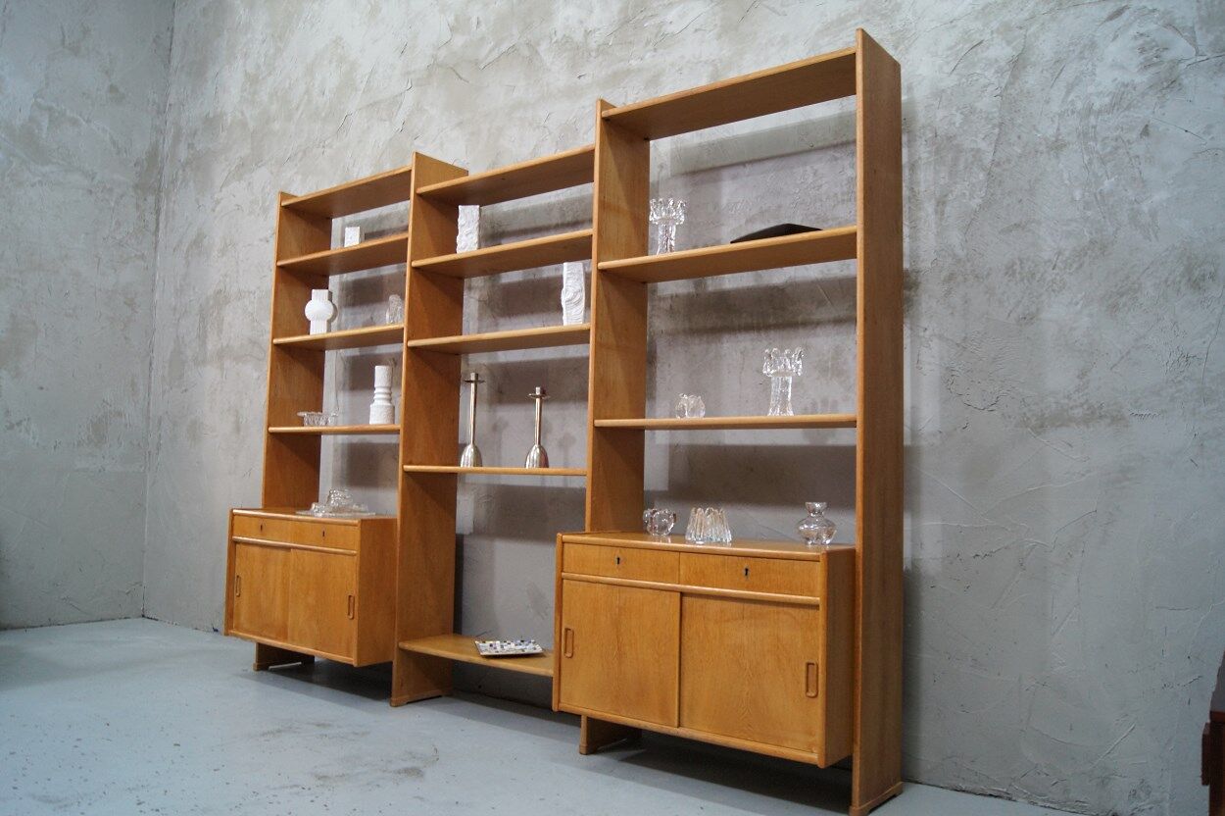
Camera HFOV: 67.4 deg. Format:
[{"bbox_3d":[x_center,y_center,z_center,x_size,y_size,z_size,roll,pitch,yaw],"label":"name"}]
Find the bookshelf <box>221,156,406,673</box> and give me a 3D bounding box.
[{"bbox_3d":[-1.049,0.069,3.566,0.842,1.970,0.427,-2,-5,36],"label":"bookshelf"}]

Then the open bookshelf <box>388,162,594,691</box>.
[{"bbox_3d":[-0.327,0.053,3.133,0.857,1.970,0.265,-2,-5,36],"label":"open bookshelf"}]

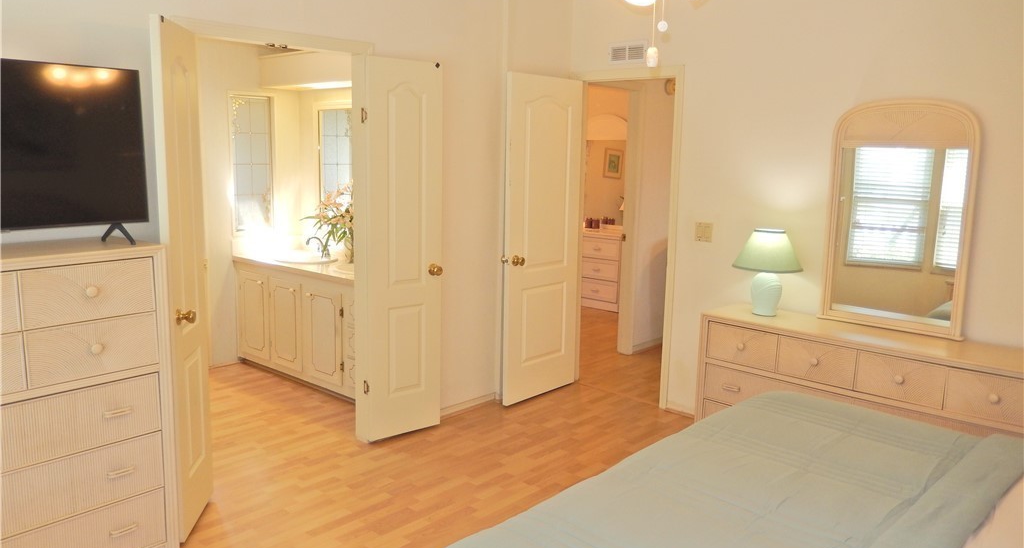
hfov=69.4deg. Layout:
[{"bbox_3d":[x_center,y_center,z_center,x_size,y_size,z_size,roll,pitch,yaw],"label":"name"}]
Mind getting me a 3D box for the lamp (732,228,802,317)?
[{"bbox_3d":[1.328,-0.016,3.834,0.363,0.434,0.363,-7,12,-43],"label":"lamp"}]

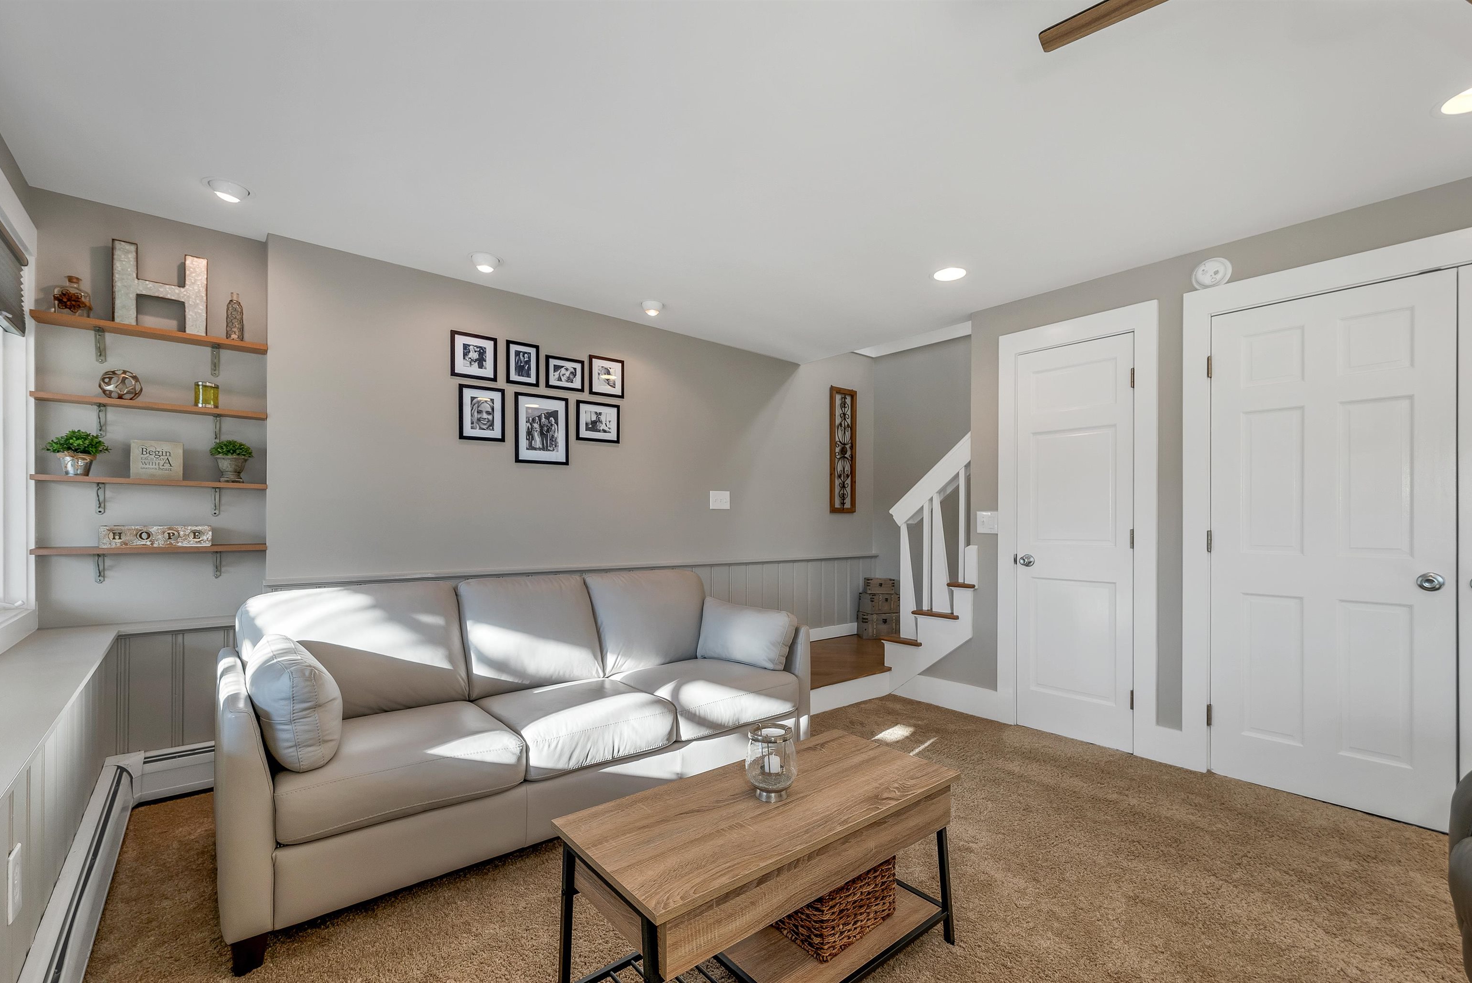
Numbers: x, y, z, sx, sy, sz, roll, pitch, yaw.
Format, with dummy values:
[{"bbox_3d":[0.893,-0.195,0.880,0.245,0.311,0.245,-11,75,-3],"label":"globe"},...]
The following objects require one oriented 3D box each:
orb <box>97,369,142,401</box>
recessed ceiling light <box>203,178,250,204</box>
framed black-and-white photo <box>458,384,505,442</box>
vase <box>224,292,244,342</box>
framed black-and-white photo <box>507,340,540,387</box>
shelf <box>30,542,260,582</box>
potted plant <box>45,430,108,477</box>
[{"bbox_3d":[-2.387,-0.410,2.221,0.118,0.118,0.118,1,-2,-38],"label":"orb"},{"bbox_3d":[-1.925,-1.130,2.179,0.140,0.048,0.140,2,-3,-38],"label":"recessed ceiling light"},{"bbox_3d":[-1.341,-0.412,3.044,0.230,0.282,0.022,2,-3,-38],"label":"framed black-and-white photo"},{"bbox_3d":[-2.121,-0.735,2.433,0.059,0.216,0.059,1,-2,-38],"label":"vase"},{"bbox_3d":[-1.159,-0.693,3.129,0.178,0.231,0.022,1,-2,-38],"label":"framed black-and-white photo"},{"bbox_3d":[-2.344,0.295,2.335,0.667,0.149,0.130,2,-3,-38],"label":"shelf"},{"bbox_3d":[-2.465,-0.142,2.147,0.157,0.178,0.147,1,-2,-38],"label":"potted plant"}]

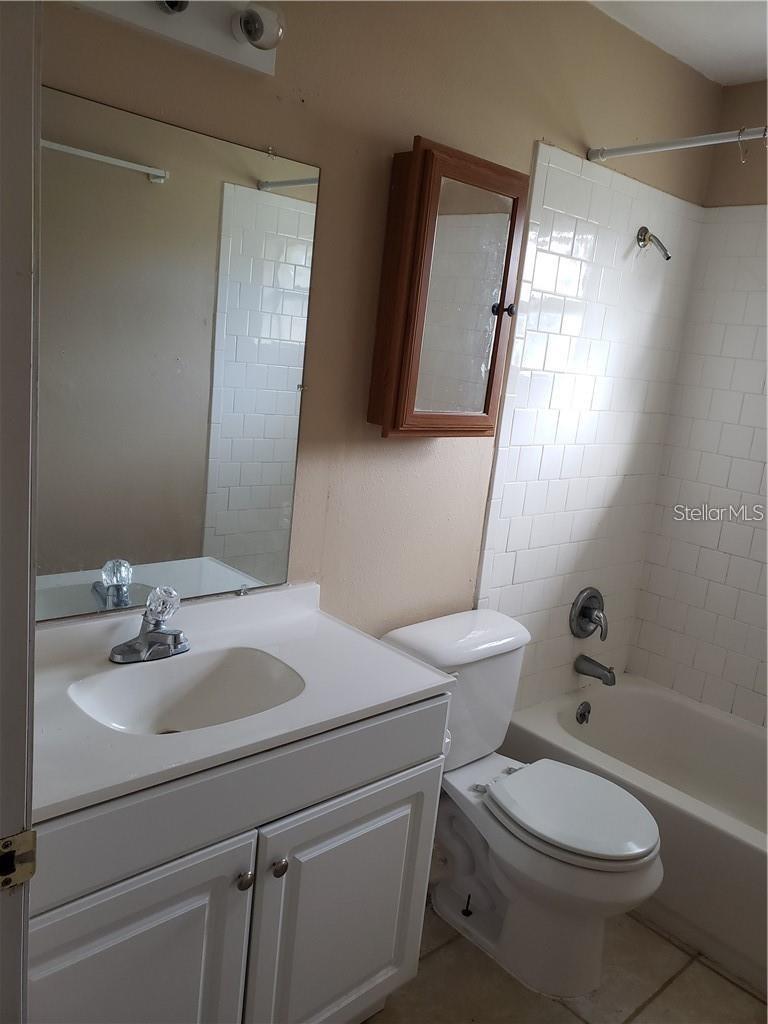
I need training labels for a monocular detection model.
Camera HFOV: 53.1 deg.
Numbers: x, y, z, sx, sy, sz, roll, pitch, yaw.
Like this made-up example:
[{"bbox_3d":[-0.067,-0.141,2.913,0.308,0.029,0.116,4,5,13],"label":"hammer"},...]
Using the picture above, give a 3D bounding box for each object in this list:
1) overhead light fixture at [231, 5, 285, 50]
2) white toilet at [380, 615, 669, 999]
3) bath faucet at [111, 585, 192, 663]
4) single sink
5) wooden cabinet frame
[{"bbox_3d":[-0.230,-0.876,1.388,0.070,0.068,0.100,-5,15,-42],"label":"overhead light fixture"},{"bbox_3d":[0.341,0.728,1.940,0.435,0.730,0.735,-5,15,-42],"label":"white toilet"},{"bbox_3d":[-0.418,0.211,1.448,0.155,0.157,0.138,-5,15,-42],"label":"bath faucet"},{"bbox_3d":[-0.341,0.380,1.392,0.410,0.140,0.285,-5,15,-42],"label":"single sink"},{"bbox_3d":[0.161,-0.511,1.873,0.392,0.650,0.120,-5,15,-42],"label":"wooden cabinet frame"}]

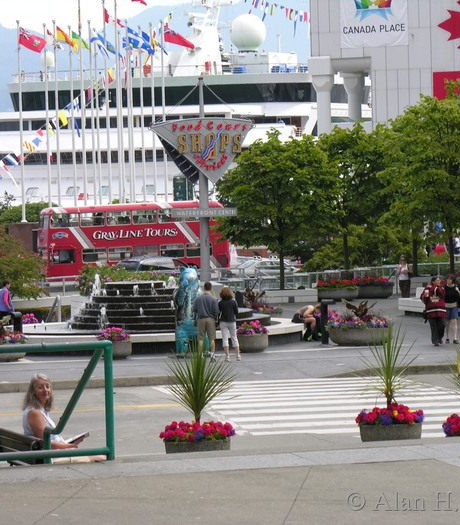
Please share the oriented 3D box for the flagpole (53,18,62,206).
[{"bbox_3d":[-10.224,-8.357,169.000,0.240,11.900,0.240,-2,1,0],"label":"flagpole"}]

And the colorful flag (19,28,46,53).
[{"bbox_3d":[-11.914,-13.392,172.000,1.700,1.400,0.300,-2,1,0],"label":"colorful flag"}]

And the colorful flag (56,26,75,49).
[{"bbox_3d":[-9.289,-12.698,162.000,1.150,1.350,0.350,-2,1,-6],"label":"colorful flag"}]

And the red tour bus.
[{"bbox_3d":[-5.001,-0.906,147.600,9.600,4.150,2.500,-3,1,-16],"label":"red tour bus"}]

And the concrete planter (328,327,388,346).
[{"bbox_3d":[3.152,1.788,68.600,1.510,0.460,1.480,-2,1,0],"label":"concrete planter"}]

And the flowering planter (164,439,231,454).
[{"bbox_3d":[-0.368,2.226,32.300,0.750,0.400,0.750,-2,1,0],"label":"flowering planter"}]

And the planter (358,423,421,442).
[{"bbox_3d":[1.901,2.116,33.700,0.750,0.420,0.750,-2,1,0],"label":"planter"}]

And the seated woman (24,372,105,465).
[{"bbox_3d":[-1.373,1.575,24.400,0.900,1.270,0.520,-2,2,-19],"label":"seated woman"}]

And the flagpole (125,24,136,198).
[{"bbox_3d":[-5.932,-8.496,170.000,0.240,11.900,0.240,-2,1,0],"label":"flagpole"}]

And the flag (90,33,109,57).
[{"bbox_3d":[-7.409,-12.453,162.500,1.150,1.450,0.350,-2,1,-6],"label":"flag"}]

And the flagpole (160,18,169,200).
[{"bbox_3d":[-3.767,-8.283,164.000,0.150,11.300,0.150,-2,1,0],"label":"flagpole"}]

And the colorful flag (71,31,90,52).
[{"bbox_3d":[-8.928,-13.331,172.000,1.400,1.300,0.400,-2,2,-11],"label":"colorful flag"}]

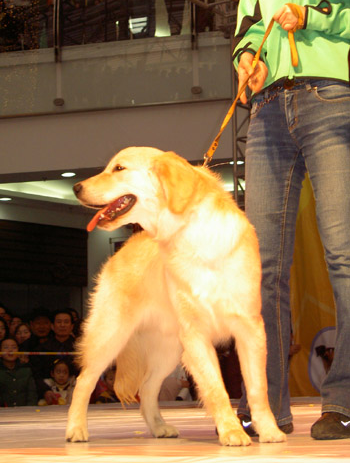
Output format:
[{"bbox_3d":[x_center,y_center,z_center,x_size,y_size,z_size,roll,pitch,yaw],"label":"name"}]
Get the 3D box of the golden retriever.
[{"bbox_3d":[-0.029,0.169,2.466,0.372,0.745,0.725,4,-11,-31],"label":"golden retriever"}]

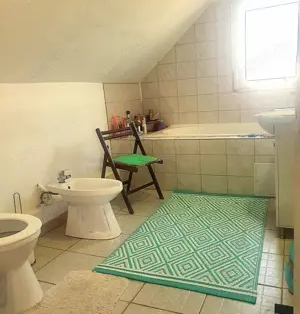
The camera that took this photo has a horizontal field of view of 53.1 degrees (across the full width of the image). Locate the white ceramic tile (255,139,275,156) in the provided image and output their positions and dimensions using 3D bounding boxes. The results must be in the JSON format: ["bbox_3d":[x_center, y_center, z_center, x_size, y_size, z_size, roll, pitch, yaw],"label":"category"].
[{"bbox_3d":[1.057,-0.084,2.667,0.248,0.138,0.010,1,12,24],"label":"white ceramic tile"}]

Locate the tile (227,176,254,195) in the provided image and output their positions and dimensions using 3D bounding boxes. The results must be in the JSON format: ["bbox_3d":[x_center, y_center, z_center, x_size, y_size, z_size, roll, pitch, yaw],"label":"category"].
[{"bbox_3d":[0.854,0.272,2.837,0.248,0.190,0.010,1,12,24],"label":"tile"}]

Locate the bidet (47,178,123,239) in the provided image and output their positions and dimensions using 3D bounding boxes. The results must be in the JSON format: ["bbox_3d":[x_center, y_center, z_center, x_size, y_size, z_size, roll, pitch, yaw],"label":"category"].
[{"bbox_3d":[-0.456,0.378,2.258,0.590,0.380,0.350,1,12,24],"label":"bidet"}]

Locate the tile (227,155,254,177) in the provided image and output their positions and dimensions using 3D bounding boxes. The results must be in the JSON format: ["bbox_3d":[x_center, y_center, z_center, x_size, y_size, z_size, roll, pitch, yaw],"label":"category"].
[{"bbox_3d":[0.840,0.080,2.801,0.248,0.200,0.010,1,12,24],"label":"tile"}]

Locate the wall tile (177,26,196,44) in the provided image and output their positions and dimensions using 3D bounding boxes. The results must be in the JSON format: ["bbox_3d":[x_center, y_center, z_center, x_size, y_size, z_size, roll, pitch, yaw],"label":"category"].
[{"bbox_3d":[0.418,-1.459,3.606,0.248,0.200,0.010,1,12,24],"label":"wall tile"}]

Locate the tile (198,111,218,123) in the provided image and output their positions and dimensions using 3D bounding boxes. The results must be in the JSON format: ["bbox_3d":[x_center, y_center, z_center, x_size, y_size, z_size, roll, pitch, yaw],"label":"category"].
[{"bbox_3d":[0.708,-0.479,3.642,0.249,0.153,0.010,1,11,24],"label":"tile"}]

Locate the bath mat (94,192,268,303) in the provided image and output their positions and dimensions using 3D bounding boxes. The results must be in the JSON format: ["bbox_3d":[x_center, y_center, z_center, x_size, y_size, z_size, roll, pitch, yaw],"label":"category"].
[{"bbox_3d":[0.365,0.512,2.241,0.910,0.010,1.520,1,12,24],"label":"bath mat"}]

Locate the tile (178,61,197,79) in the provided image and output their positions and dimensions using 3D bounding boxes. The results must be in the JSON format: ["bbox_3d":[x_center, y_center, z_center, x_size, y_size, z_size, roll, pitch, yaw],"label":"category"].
[{"bbox_3d":[0.443,-1.049,3.640,0.250,0.201,0.010,1,13,24],"label":"tile"}]

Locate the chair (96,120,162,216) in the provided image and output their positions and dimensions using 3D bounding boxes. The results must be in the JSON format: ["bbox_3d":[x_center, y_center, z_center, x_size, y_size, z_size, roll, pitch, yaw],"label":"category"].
[{"bbox_3d":[-0.180,0.069,2.809,0.515,0.745,0.475,5,14,40],"label":"chair"}]

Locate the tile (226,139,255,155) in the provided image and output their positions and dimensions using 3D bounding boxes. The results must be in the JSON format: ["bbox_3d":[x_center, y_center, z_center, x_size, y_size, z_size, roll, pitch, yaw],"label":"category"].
[{"bbox_3d":[0.836,-0.092,2.789,0.254,0.146,0.010,1,11,24],"label":"tile"}]

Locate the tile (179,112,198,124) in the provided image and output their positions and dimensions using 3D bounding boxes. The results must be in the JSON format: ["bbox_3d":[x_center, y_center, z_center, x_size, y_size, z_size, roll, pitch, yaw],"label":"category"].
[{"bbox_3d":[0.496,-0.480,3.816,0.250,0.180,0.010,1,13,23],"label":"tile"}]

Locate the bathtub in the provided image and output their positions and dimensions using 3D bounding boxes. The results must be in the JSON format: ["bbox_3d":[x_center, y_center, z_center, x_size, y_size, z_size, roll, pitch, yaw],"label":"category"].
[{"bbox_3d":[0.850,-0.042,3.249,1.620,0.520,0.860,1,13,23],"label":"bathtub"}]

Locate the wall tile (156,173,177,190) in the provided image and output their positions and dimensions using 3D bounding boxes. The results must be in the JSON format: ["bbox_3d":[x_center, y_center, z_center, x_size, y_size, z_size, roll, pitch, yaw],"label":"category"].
[{"bbox_3d":[0.171,0.260,3.147,0.250,0.191,0.010,1,13,24],"label":"wall tile"}]

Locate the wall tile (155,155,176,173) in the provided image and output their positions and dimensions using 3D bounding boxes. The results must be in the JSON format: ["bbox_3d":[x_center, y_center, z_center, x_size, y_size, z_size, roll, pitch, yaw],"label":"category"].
[{"bbox_3d":[0.155,0.071,3.108,0.248,0.200,0.010,1,12,24],"label":"wall tile"}]

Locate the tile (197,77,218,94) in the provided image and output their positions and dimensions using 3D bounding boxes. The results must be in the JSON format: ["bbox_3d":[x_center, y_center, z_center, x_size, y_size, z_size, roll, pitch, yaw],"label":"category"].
[{"bbox_3d":[0.686,-0.849,3.579,0.250,0.201,0.010,1,13,24],"label":"tile"}]

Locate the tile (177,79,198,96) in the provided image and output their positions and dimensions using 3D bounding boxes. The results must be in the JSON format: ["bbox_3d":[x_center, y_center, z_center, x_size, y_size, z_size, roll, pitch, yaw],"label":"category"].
[{"bbox_3d":[0.458,-0.853,3.680,0.250,0.201,0.010,1,13,24],"label":"tile"}]

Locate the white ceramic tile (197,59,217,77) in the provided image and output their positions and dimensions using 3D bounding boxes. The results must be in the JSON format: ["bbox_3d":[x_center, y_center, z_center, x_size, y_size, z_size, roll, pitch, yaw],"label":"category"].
[{"bbox_3d":[0.672,-1.045,3.539,0.250,0.201,0.010,1,13,24],"label":"white ceramic tile"}]

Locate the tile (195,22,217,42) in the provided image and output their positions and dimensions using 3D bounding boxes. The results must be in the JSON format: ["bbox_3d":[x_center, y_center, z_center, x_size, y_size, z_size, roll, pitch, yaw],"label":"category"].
[{"bbox_3d":[0.642,-1.438,3.459,0.250,0.201,0.010,1,13,24],"label":"tile"}]

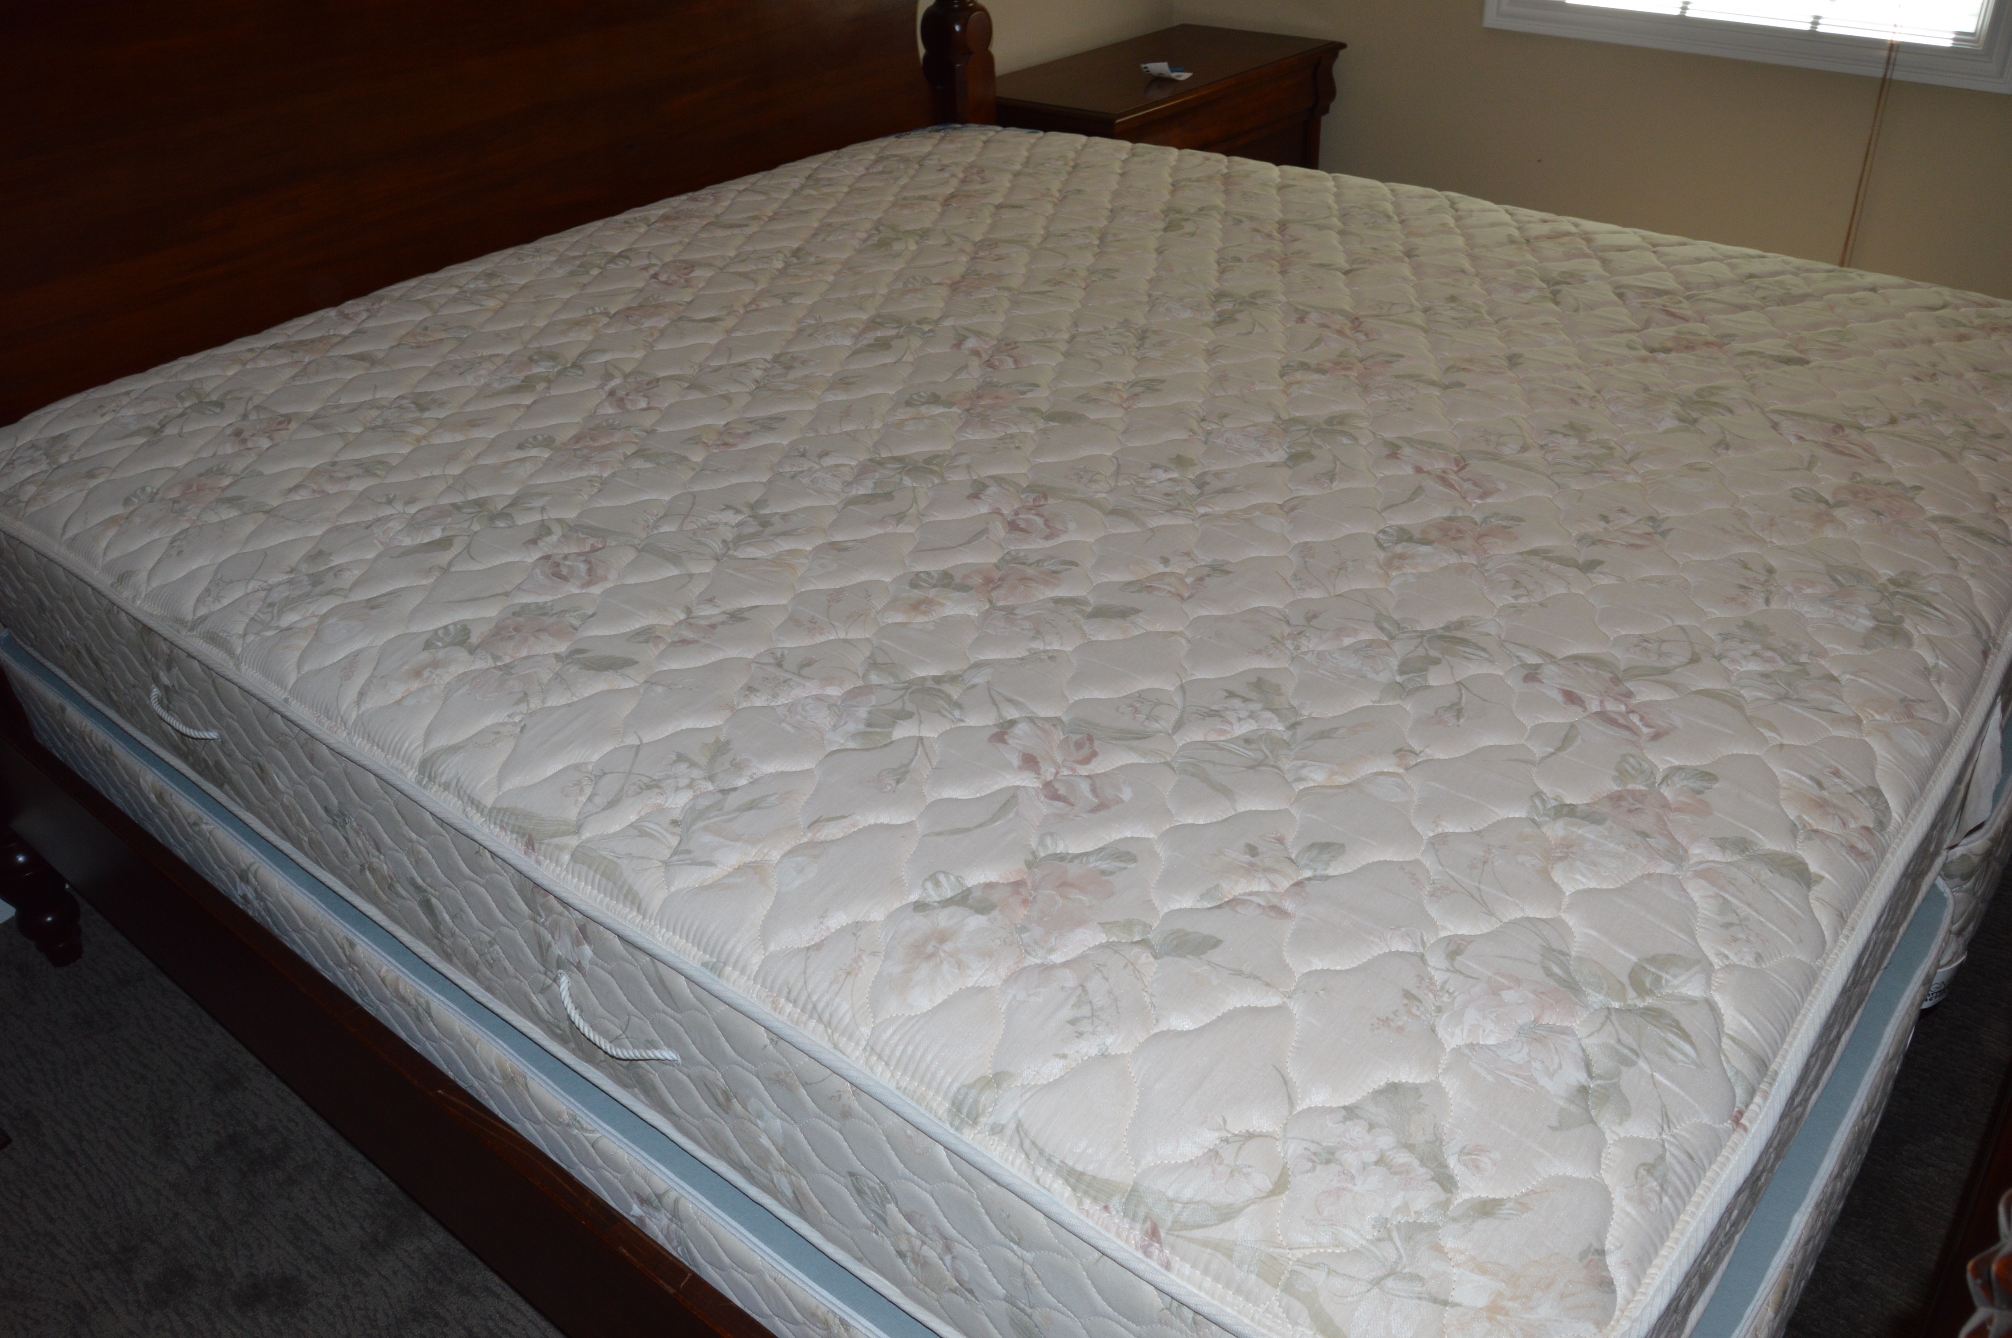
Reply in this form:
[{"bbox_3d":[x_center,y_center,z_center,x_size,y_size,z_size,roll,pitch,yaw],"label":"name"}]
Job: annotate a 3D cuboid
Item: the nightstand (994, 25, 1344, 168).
[{"bbox_3d":[0.343,-1.027,3.546,0.436,0.742,0.862,25,42,34],"label":"nightstand"}]

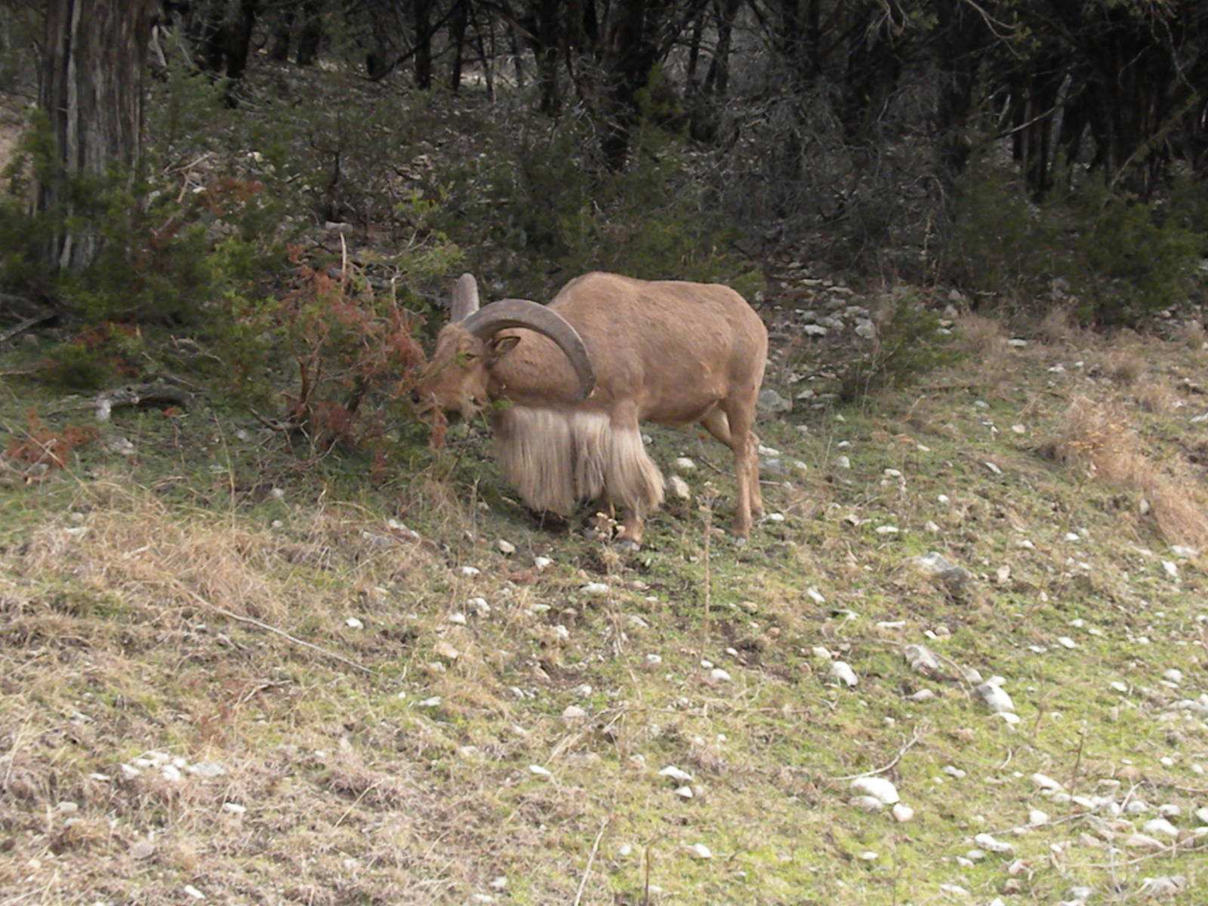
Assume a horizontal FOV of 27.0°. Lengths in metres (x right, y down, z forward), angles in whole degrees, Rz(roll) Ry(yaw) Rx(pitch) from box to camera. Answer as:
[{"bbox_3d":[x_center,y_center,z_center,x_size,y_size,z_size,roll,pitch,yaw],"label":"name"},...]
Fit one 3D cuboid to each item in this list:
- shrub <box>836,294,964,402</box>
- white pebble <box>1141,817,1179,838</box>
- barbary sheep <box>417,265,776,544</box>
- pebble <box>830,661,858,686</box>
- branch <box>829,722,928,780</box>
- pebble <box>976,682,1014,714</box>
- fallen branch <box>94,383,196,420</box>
[{"bbox_3d":[1.305,-0.477,11.100,0.520,0.450,0.450,0,5,0],"label":"shrub"},{"bbox_3d":[1.489,1.003,6.720,0.097,0.045,0.065,0,5,0],"label":"white pebble"},{"bbox_3d":[-0.043,-0.152,9.100,1.360,0.970,0.500,-4,8,-33],"label":"barbary sheep"},{"bbox_3d":[0.741,0.681,7.750,0.085,0.055,0.075,0,5,0],"label":"pebble"},{"bbox_3d":[0.791,0.857,7.200,0.330,0.110,0.120,-4,6,-38],"label":"branch"},{"bbox_3d":[1.176,0.737,7.550,0.115,0.070,0.090,0,5,0],"label":"pebble"},{"bbox_3d":[-1.956,-0.222,10.700,0.460,0.125,0.160,-2,6,-25],"label":"fallen branch"}]

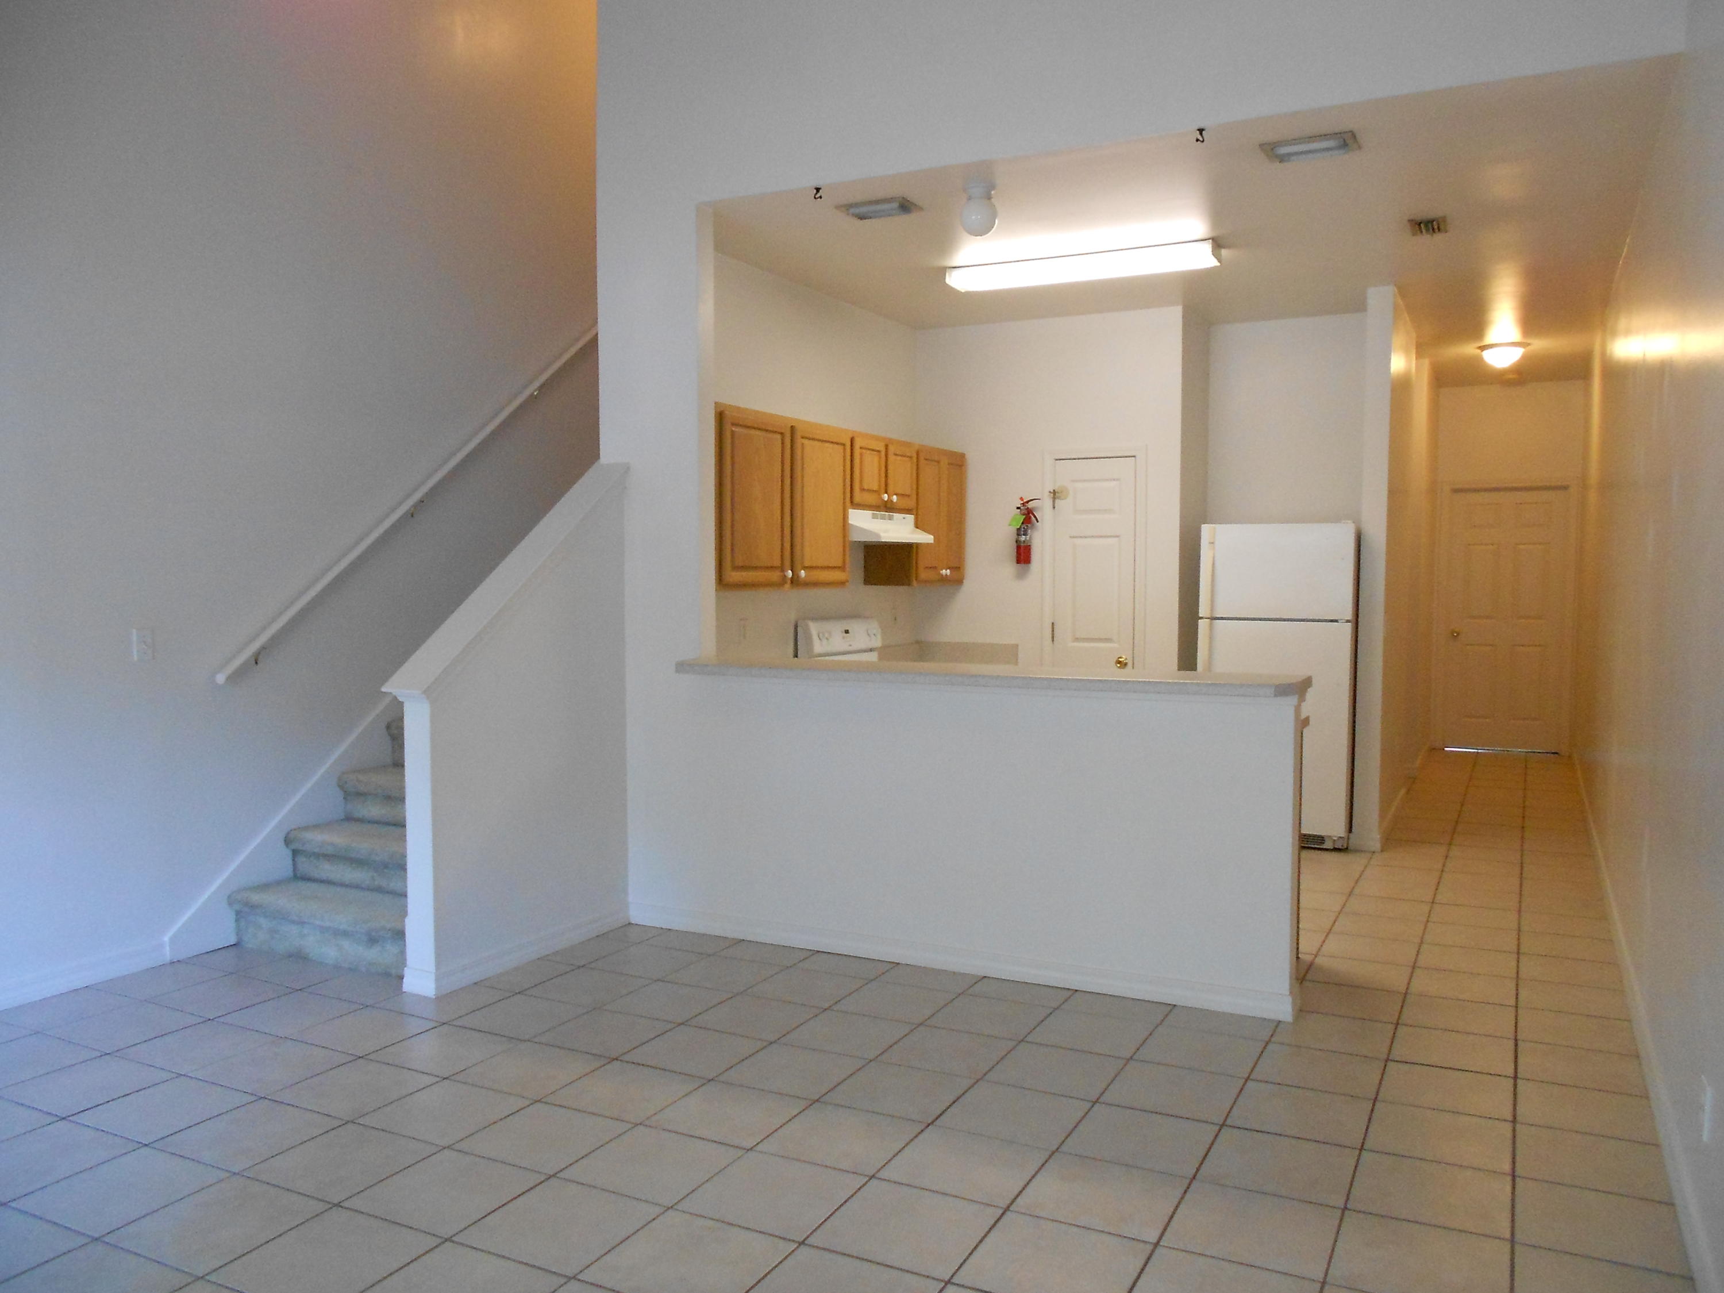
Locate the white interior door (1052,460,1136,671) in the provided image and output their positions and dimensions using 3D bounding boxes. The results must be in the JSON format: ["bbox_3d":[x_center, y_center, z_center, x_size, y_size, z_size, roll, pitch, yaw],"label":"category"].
[{"bbox_3d":[1.280,-0.025,7.143,0.453,2.027,0.052,1,3,27],"label":"white interior door"}]

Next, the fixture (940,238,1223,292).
[{"bbox_3d":[0.986,-1.712,5.838,1.210,0.079,0.210,1,3,27],"label":"fixture"}]

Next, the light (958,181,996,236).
[{"bbox_3d":[0.423,-1.574,4.679,0.141,0.188,0.141,0,3,0],"label":"light"}]

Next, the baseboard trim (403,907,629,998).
[{"bbox_3d":[-1.226,1.085,4.715,0.151,0.087,1.031,1,3,27],"label":"baseboard trim"}]

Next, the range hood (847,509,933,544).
[{"bbox_3d":[0.038,-0.590,6.459,0.443,0.154,0.747,1,3,27],"label":"range hood"}]

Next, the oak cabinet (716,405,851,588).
[{"bbox_3d":[-0.442,-0.619,5.654,0.322,0.736,1.119,1,3,27],"label":"oak cabinet"}]

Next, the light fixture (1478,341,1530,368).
[{"bbox_3d":[3.989,-1.807,8.038,0.308,0.131,0.308,1,3,27],"label":"light fixture"}]

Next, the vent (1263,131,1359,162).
[{"bbox_3d":[1.483,-1.631,4.282,0.288,0.040,0.195,1,3,27],"label":"vent"}]

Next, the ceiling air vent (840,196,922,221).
[{"bbox_3d":[0.074,-1.658,4.931,0.295,0.022,0.200,1,4,27],"label":"ceiling air vent"}]

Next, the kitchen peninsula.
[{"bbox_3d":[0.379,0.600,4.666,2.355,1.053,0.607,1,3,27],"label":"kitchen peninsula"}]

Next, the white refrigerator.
[{"bbox_3d":[2.258,0.182,6.899,0.764,1.647,0.722,1,3,27],"label":"white refrigerator"}]

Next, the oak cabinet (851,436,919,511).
[{"bbox_3d":[-0.017,-0.850,6.473,0.322,0.369,0.747,1,3,27],"label":"oak cabinet"}]

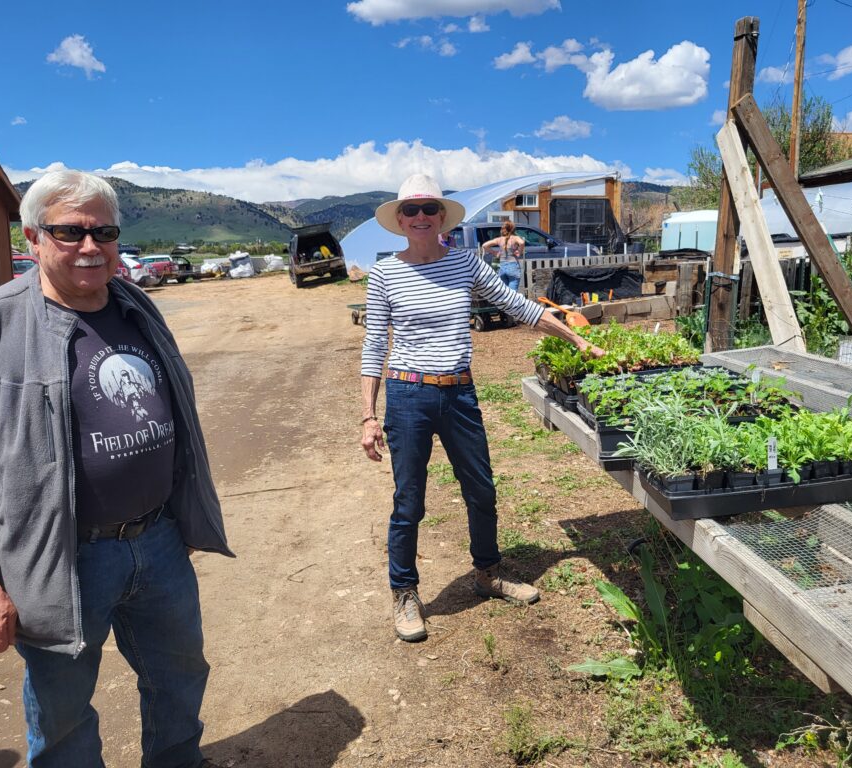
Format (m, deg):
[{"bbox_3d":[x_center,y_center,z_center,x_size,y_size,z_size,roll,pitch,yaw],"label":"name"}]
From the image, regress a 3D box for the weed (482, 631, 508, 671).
[{"bbox_3d":[0.249,0.956,2.750,0.090,0.110,0.080,0,10,0],"label":"weed"}]

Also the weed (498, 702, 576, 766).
[{"bbox_3d":[0.340,1.035,2.303,0.225,0.110,0.150,0,10,0],"label":"weed"}]

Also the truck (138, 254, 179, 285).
[{"bbox_3d":[-16.890,-6.715,45.500,5.100,1.750,1.850,0,9,20],"label":"truck"}]

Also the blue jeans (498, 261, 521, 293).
[{"bbox_3d":[1.376,-1.541,12.685,0.380,0.980,0.280,1,10,8],"label":"blue jeans"}]

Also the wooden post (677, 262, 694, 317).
[{"bbox_3d":[3.854,-1.397,11.471,0.200,0.820,0.150,2,10,10],"label":"wooden post"}]

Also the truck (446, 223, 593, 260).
[{"bbox_3d":[1.669,-3.151,19.770,5.800,1.950,2.000,-2,10,-14],"label":"truck"}]

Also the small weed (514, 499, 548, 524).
[{"bbox_3d":[0.584,0.711,4.257,0.175,0.070,0.160,0,10,0],"label":"small weed"}]

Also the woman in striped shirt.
[{"bbox_3d":[0.215,0.086,3.047,0.930,1.740,0.500,-1,10,-4],"label":"woman in striped shirt"}]

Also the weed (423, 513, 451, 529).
[{"bbox_3d":[0.057,0.734,4.179,0.145,0.050,0.120,0,10,0],"label":"weed"}]

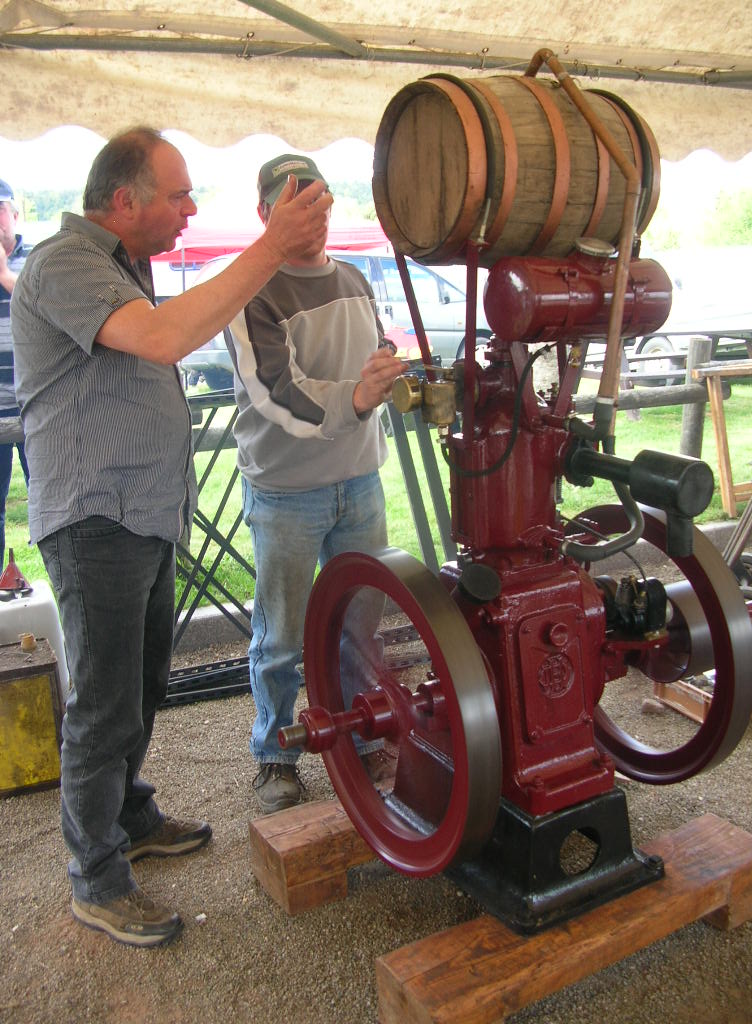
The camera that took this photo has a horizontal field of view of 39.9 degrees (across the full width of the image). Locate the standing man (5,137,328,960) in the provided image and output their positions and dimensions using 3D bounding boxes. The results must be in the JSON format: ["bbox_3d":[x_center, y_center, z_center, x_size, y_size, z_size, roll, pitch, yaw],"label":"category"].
[{"bbox_3d":[-0.433,0.073,2.367,0.700,1.794,0.514,-2,16,-6],"label":"standing man"}]

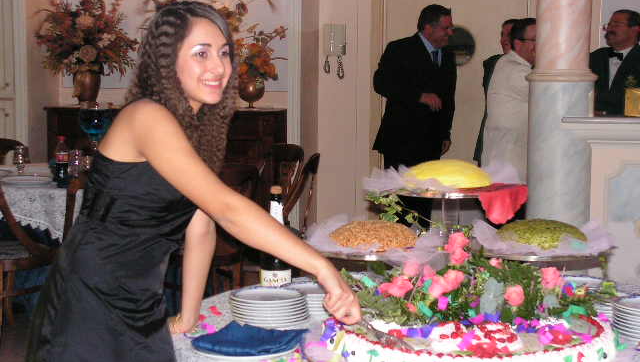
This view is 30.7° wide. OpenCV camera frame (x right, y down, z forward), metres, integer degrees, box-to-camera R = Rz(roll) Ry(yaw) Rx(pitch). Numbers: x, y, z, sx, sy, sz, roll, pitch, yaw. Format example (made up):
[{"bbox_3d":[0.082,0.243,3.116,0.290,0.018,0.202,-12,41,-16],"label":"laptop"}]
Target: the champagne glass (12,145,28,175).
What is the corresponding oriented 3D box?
[{"bbox_3d":[-1.677,-0.120,6.523,0.080,0.168,0.080,1,6,0],"label":"champagne glass"}]

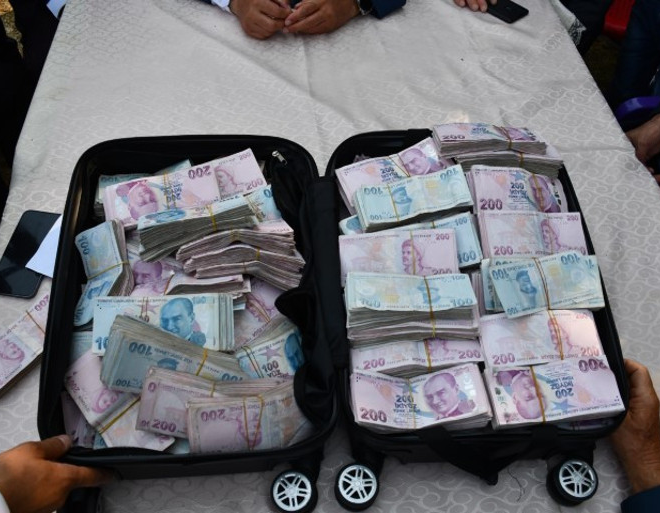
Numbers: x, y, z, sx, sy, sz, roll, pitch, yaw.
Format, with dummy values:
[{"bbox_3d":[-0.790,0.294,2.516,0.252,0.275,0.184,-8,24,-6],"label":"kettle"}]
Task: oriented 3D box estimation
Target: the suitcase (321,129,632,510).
[{"bbox_3d":[0.179,0.058,0.804,0.355,0.105,0.545,-2,59,-3],"label":"suitcase"}]

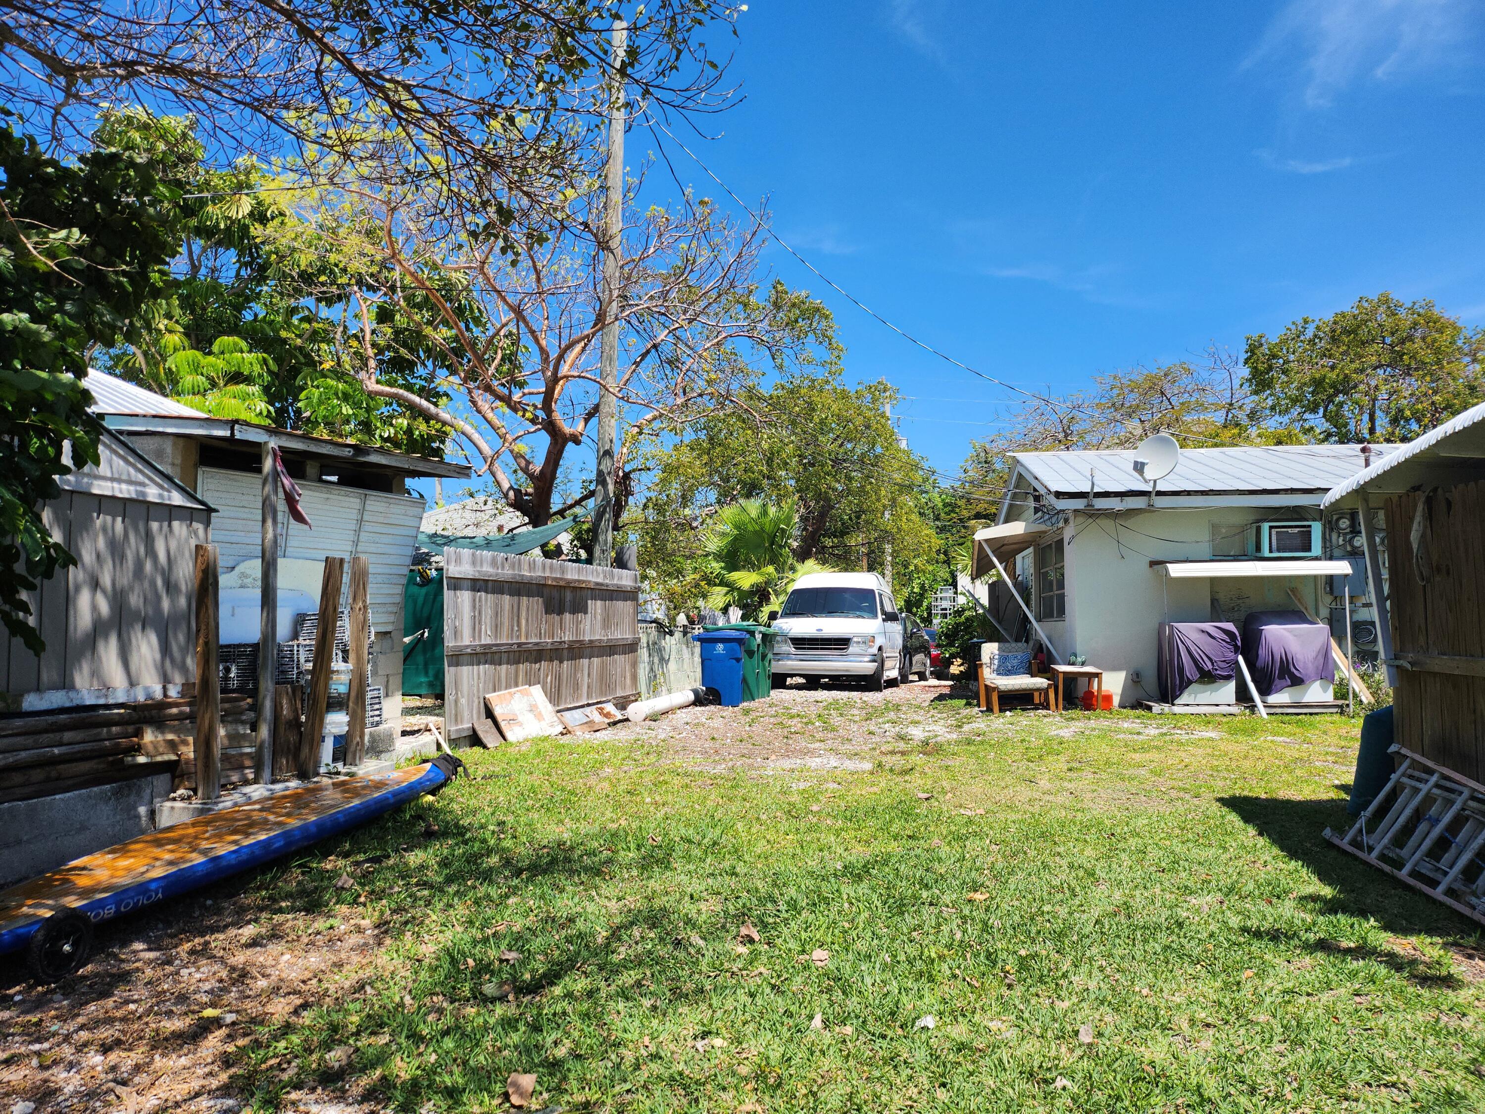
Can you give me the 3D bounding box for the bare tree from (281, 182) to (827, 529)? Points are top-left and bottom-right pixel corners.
[{"bbox_3d":[-2.958,-1.938,16.972,8.600,8.300,7.800,0,-4,0],"label":"bare tree"}]

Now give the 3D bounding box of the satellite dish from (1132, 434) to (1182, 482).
[{"bbox_3d":[4.955,-1.160,12.386,0.540,0.560,0.450,-4,-13,42],"label":"satellite dish"}]

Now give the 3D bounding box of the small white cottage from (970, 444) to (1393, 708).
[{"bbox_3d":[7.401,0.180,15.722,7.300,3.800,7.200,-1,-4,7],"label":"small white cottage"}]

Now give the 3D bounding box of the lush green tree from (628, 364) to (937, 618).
[{"bbox_3d":[1.077,-0.699,25.105,7.400,7.400,7.000,0,-4,0],"label":"lush green tree"}]

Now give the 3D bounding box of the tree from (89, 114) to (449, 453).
[{"bbox_3d":[-7.111,-2.774,16.228,6.000,9.200,5.800,0,-4,0],"label":"tree"}]

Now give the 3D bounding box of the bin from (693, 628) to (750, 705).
[{"bbox_3d":[-0.274,1.462,13.783,0.760,1.050,0.630,-1,-4,12],"label":"bin"}]

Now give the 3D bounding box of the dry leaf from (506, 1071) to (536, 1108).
[{"bbox_3d":[-0.579,1.387,2.672,0.085,0.055,0.090,0,-4,0],"label":"dry leaf"}]

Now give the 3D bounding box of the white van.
[{"bbox_3d":[2.006,1.443,20.699,2.070,2.300,5.450,-1,-4,13],"label":"white van"}]

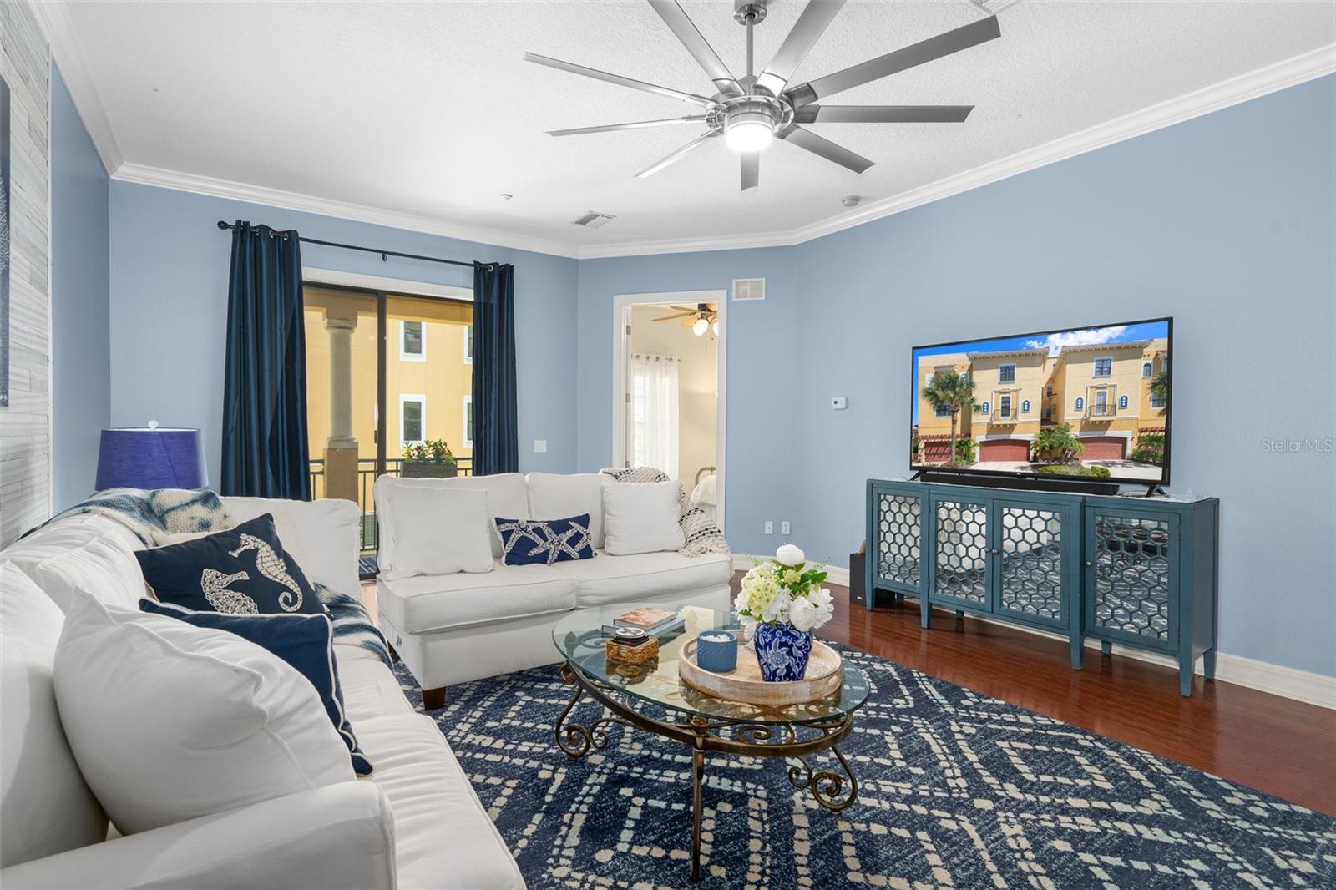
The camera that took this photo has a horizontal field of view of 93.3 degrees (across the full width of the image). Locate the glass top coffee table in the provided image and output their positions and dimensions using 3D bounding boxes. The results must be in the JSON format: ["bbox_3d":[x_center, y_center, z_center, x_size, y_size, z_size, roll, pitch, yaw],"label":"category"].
[{"bbox_3d":[0.094,0.967,2.276,0.916,0.502,1.337,-1,1,-35],"label":"glass top coffee table"}]

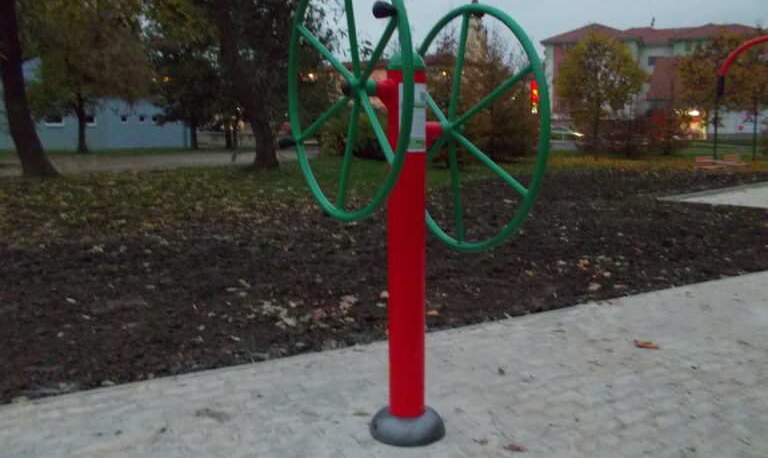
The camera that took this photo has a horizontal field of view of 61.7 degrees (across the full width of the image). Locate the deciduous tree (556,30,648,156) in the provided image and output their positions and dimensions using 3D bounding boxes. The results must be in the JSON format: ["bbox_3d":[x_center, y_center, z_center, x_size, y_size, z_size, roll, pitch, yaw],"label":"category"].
[{"bbox_3d":[9.101,-5.686,26.800,3.750,5.200,3.750,2,9,19],"label":"deciduous tree"}]

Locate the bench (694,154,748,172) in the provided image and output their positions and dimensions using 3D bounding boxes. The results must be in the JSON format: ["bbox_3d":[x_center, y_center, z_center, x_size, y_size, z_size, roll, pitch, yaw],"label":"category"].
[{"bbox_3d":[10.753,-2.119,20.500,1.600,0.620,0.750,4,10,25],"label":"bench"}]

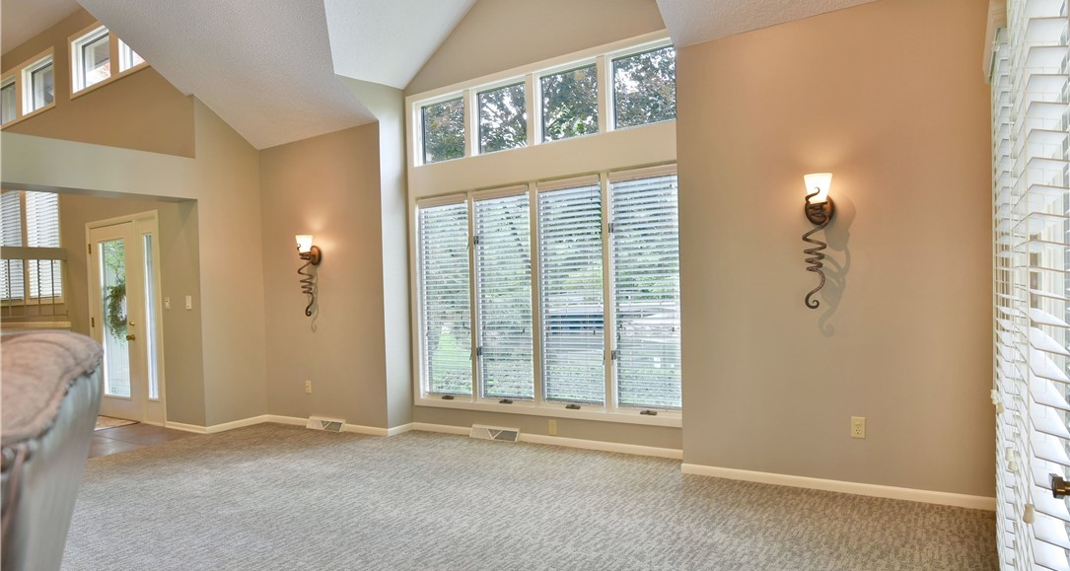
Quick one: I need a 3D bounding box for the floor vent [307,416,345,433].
[{"bbox_3d":[-1.920,1.269,5.719,0.458,0.106,0.068,-2,0,30],"label":"floor vent"}]

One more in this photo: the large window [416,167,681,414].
[{"bbox_3d":[0.022,0.070,4.904,2.400,1.750,0.120,-2,-1,31],"label":"large window"}]

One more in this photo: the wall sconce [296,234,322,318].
[{"bbox_3d":[-2.055,-0.087,5.651,0.160,0.730,0.190,-2,-1,31],"label":"wall sconce"}]

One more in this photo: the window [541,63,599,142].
[{"bbox_3d":[0.274,-1.383,4.768,0.540,0.560,0.100,-2,-1,31],"label":"window"}]

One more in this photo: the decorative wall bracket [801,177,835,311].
[{"bbox_3d":[1.622,-0.246,3.559,0.165,0.765,0.195,-2,0,30],"label":"decorative wall bracket"}]

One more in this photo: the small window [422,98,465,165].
[{"bbox_3d":[-0.772,-1.339,5.405,0.565,0.560,0.100,-2,-1,31],"label":"small window"}]

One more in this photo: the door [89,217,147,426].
[{"bbox_3d":[-4.393,0.379,6.559,0.880,2.050,0.055,-2,0,30],"label":"door"}]

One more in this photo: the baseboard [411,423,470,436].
[{"bbox_3d":[-0.824,1.242,5.364,0.645,0.070,0.020,-2,-1,31],"label":"baseboard"}]

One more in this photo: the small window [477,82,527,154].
[{"bbox_3d":[-0.274,-1.383,5.167,0.530,0.550,0.080,-2,0,30],"label":"small window"}]

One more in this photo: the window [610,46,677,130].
[{"bbox_3d":[0.786,-1.404,4.456,0.530,0.560,0.100,-2,-1,31],"label":"window"}]

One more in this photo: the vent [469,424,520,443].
[{"bbox_3d":[-0.338,1.214,5.114,0.458,0.106,0.068,-2,0,30],"label":"vent"}]

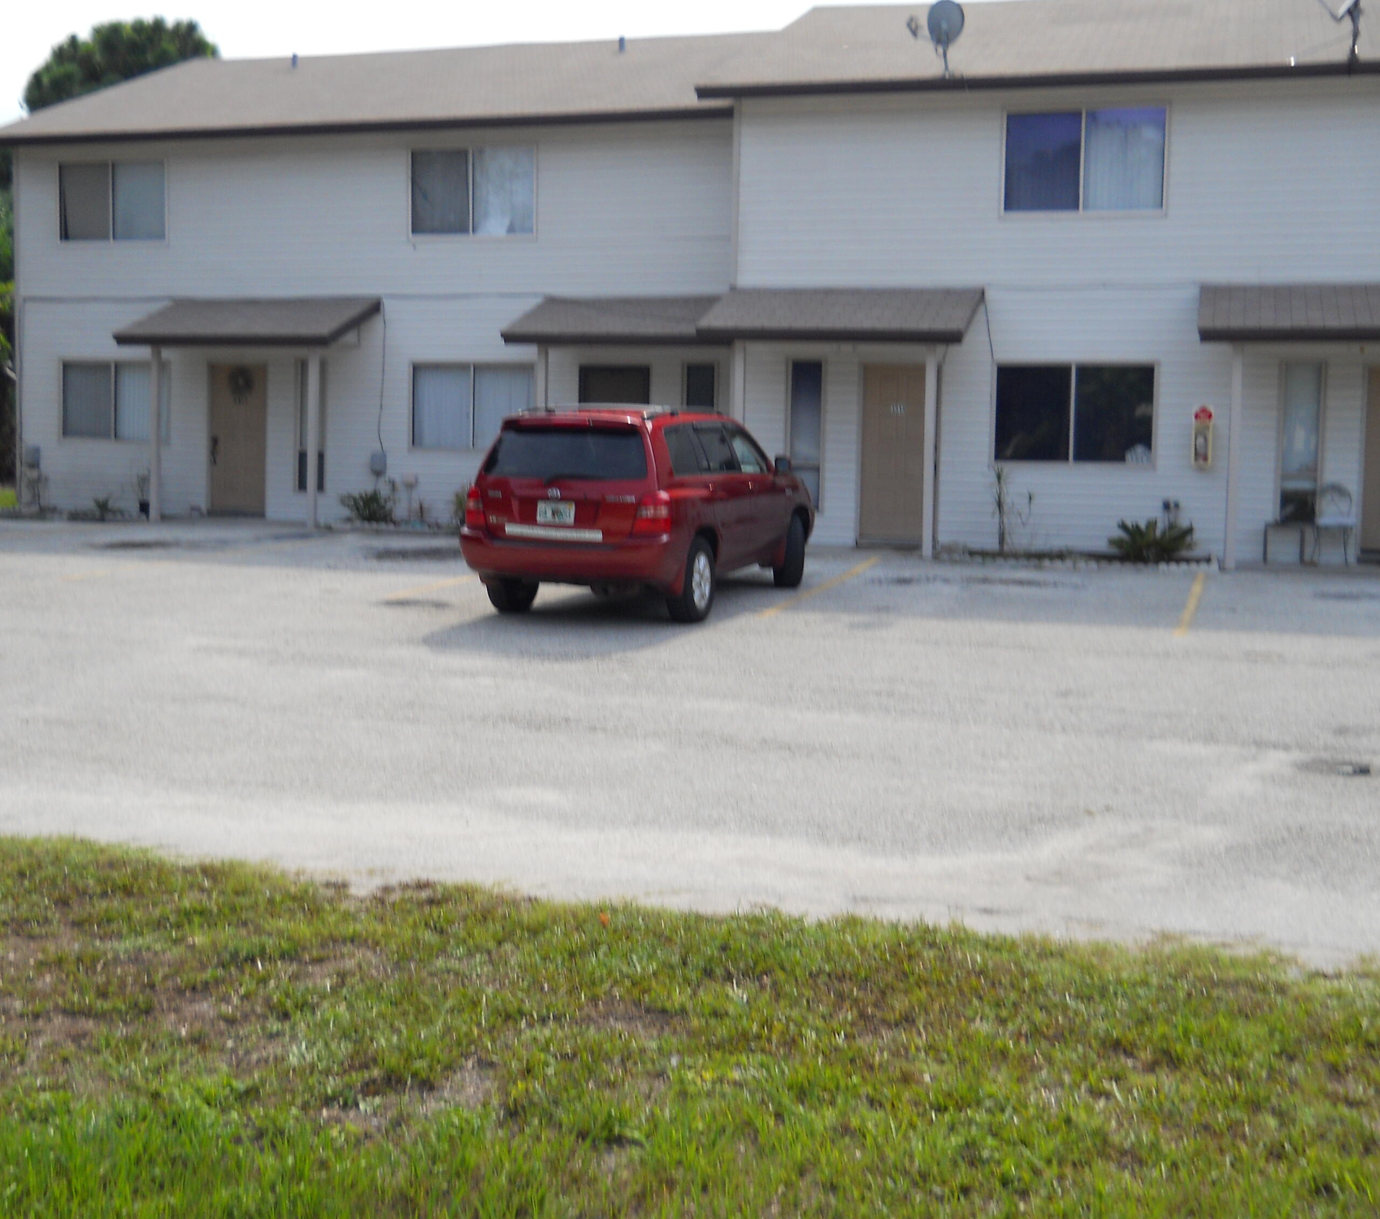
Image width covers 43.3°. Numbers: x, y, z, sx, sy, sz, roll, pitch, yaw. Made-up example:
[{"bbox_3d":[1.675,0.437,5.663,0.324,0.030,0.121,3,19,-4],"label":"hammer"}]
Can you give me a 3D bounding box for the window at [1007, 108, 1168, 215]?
[{"bbox_3d":[4.506,-5.126,19.859,1.811,1.149,0.100,2,5,16],"label":"window"}]

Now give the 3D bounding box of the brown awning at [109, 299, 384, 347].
[{"bbox_3d":[-5.955,-3.877,23.394,3.270,0.800,1.450,3,4,16],"label":"brown awning"}]

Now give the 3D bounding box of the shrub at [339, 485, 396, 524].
[{"bbox_3d":[-4.342,-1.401,23.440,0.700,0.540,0.620,3,4,16],"label":"shrub"}]

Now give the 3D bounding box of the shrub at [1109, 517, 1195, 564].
[{"bbox_3d":[5.149,-0.765,19.381,0.924,0.524,0.850,2,5,16],"label":"shrub"}]

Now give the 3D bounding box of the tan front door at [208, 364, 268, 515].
[{"bbox_3d":[-6.326,-2.374,24.388,0.940,2.080,0.080,3,4,16],"label":"tan front door"}]

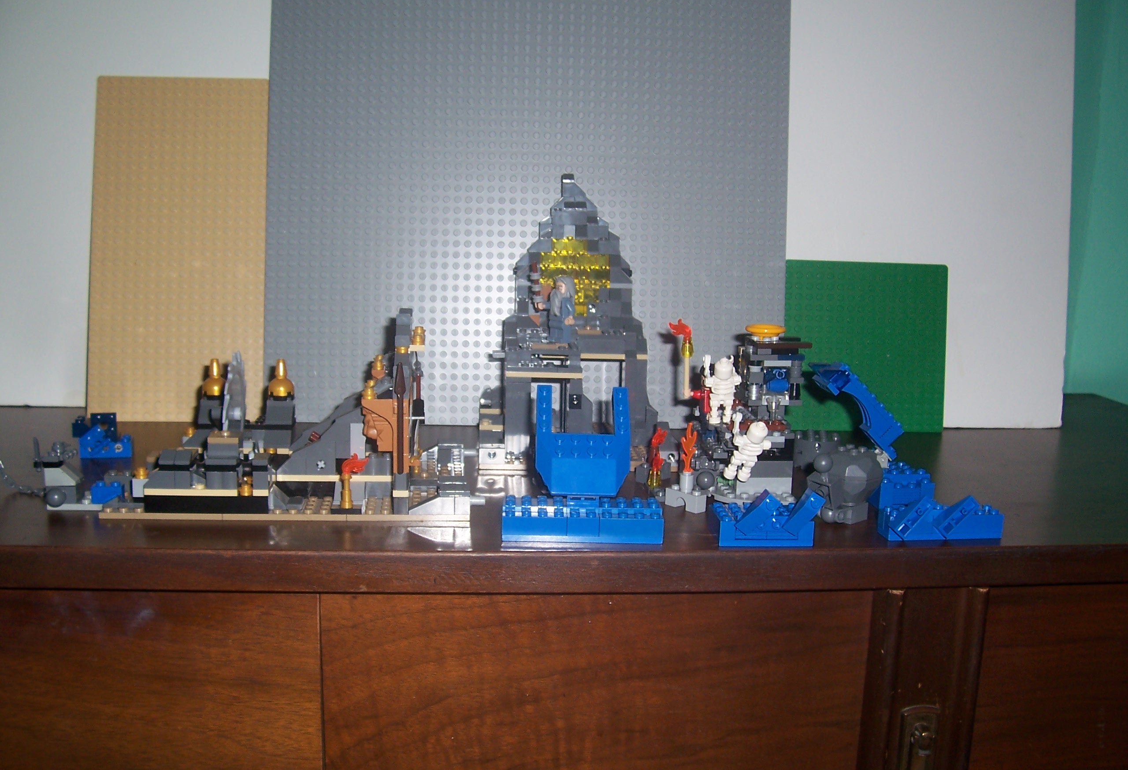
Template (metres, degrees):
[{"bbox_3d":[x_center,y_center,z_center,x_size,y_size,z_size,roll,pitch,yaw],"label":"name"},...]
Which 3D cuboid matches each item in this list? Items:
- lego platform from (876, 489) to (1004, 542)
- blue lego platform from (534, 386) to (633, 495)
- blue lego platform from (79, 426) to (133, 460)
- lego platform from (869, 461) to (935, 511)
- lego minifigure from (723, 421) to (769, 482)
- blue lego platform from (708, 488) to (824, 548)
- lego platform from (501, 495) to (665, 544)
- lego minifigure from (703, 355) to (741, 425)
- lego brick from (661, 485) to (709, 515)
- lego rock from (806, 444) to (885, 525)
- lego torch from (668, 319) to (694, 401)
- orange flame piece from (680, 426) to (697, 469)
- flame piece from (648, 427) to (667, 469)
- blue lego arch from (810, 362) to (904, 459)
[{"bbox_3d":[0.195,0.066,0.570,0.061,0.024,0.017,1,10,-4],"label":"lego platform"},{"bbox_3d":[0.010,0.028,0.566,0.048,0.011,0.064,1,49,-2],"label":"blue lego platform"},{"bbox_3d":[-0.291,0.034,0.704,0.031,0.021,0.015,-2,11,-17],"label":"blue lego platform"},{"bbox_3d":[0.191,0.058,0.632,0.032,0.021,0.032,1,10,-5],"label":"lego platform"},{"bbox_3d":[0.104,0.036,0.624,0.022,0.038,0.012,22,23,4],"label":"lego minifigure"},{"bbox_3d":[0.103,0.064,0.566,0.053,0.028,0.033,1,11,-4],"label":"blue lego platform"},{"bbox_3d":[0.009,0.068,0.563,0.080,0.018,0.024,1,11,-2],"label":"lego platform"},{"bbox_3d":[0.091,0.003,0.641,0.022,0.041,0.017,-1,10,-15],"label":"lego minifigure"},{"bbox_3d":[0.068,0.063,0.615,0.008,0.011,0.024,-7,14,-38],"label":"lego brick"},{"bbox_3d":[0.153,0.052,0.601,0.044,0.041,0.039,2,10,0],"label":"lego rock"},{"bbox_3d":[0.070,-0.015,0.660,0.016,0.050,0.009,2,10,0],"label":"lego torch"},{"bbox_3d":[0.069,0.035,0.610,0.009,0.027,0.004,1,11,0],"label":"orange flame piece"},{"bbox_3d":[0.055,0.037,0.643,0.009,0.025,0.007,1,11,0],"label":"flame piece"},{"bbox_3d":[0.173,0.012,0.653,0.072,0.018,0.023,45,4,-11],"label":"blue lego arch"}]

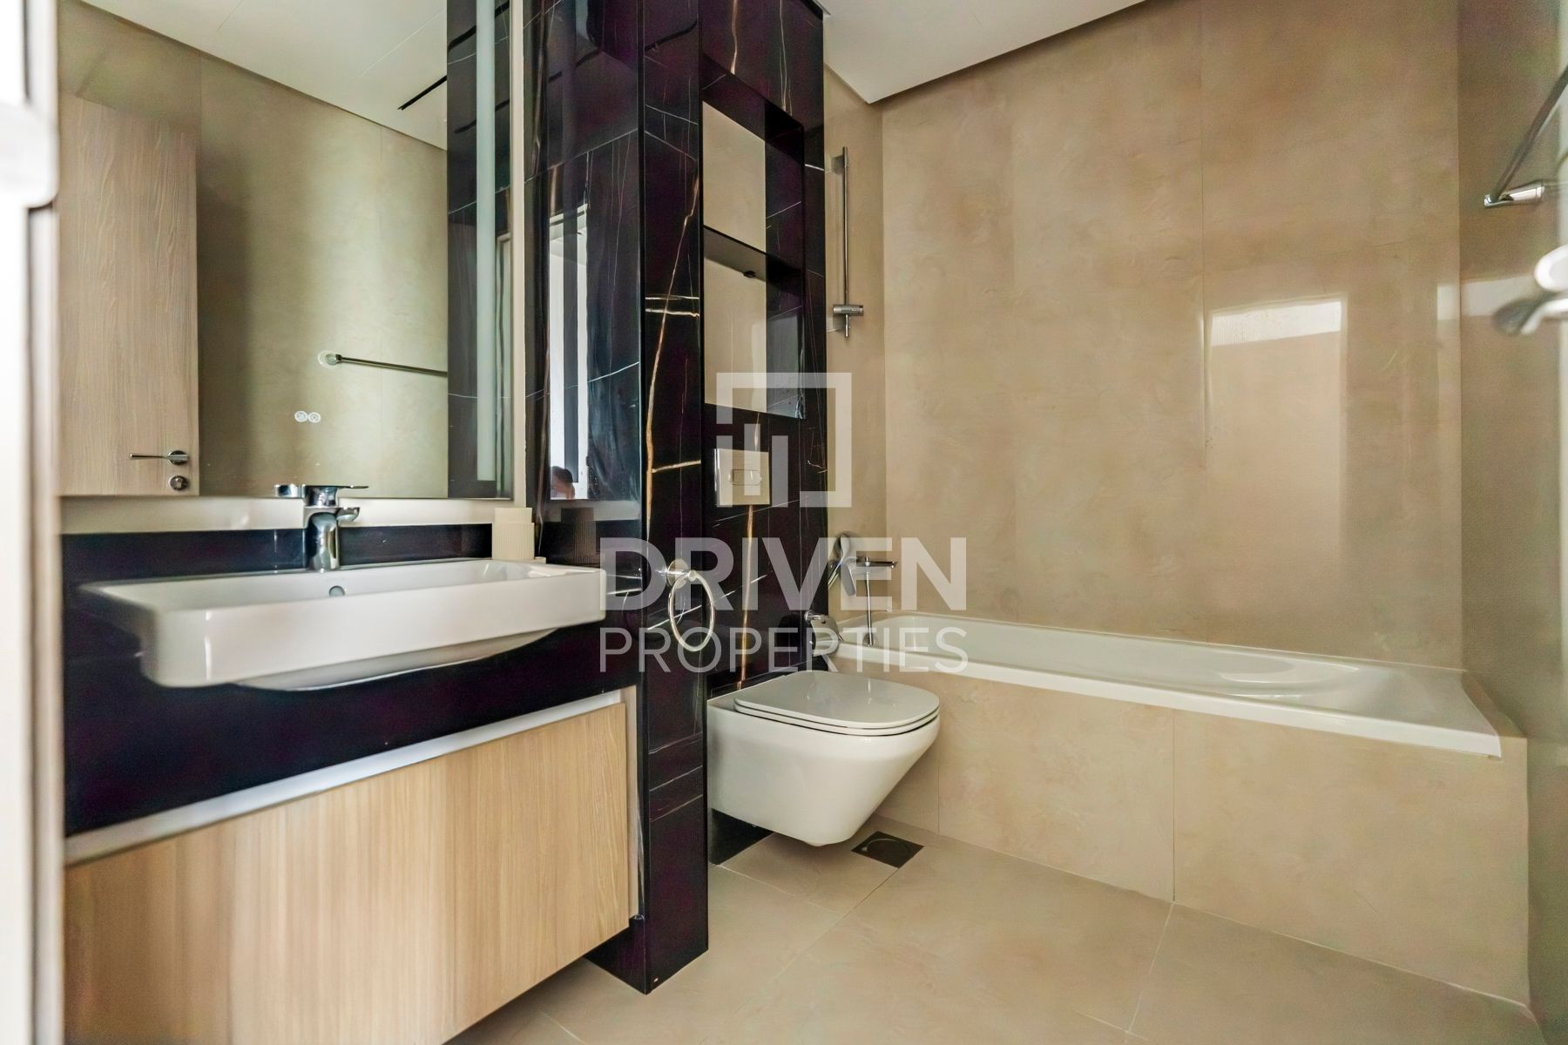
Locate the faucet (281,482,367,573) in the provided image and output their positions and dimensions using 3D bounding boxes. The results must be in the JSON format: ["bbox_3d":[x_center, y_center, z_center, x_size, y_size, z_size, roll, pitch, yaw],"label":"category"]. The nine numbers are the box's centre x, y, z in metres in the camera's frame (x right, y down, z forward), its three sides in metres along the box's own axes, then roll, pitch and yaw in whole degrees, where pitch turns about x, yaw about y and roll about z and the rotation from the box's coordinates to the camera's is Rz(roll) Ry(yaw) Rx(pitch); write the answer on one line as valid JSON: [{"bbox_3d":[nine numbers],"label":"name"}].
[{"bbox_3d":[-0.721,0.010,1.120,0.155,0.140,0.052,1,1,36],"label":"faucet"}]

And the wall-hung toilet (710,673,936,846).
[{"bbox_3d":[0.120,0.588,1.781,0.535,0.310,0.370,1,1,36],"label":"wall-hung toilet"}]

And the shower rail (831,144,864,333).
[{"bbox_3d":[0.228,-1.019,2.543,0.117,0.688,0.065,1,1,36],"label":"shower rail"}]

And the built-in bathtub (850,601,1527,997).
[{"bbox_3d":[0.918,0.651,2.139,1.758,0.513,0.747,0,1,37],"label":"built-in bathtub"}]

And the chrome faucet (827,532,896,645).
[{"bbox_3d":[0.284,0.247,2.569,0.222,0.425,0.255,0,1,37],"label":"chrome faucet"}]

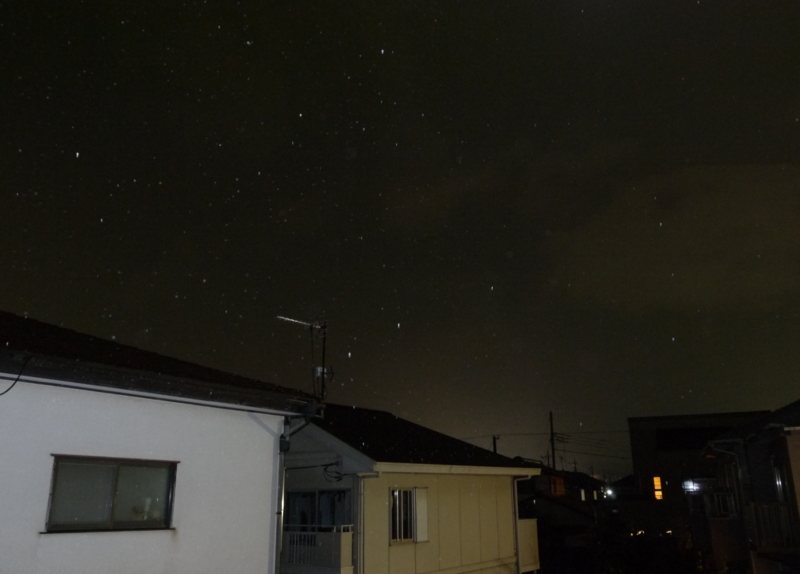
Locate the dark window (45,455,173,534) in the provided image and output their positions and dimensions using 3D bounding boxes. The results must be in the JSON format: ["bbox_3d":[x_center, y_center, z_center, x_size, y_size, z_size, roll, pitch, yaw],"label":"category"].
[{"bbox_3d":[-3.496,2.563,8.575,0.100,0.870,1.710,-12,-21,34],"label":"dark window"}]

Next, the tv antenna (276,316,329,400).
[{"bbox_3d":[-1.629,1.096,11.531,0.450,1.480,1.060,-16,-24,42],"label":"tv antenna"}]

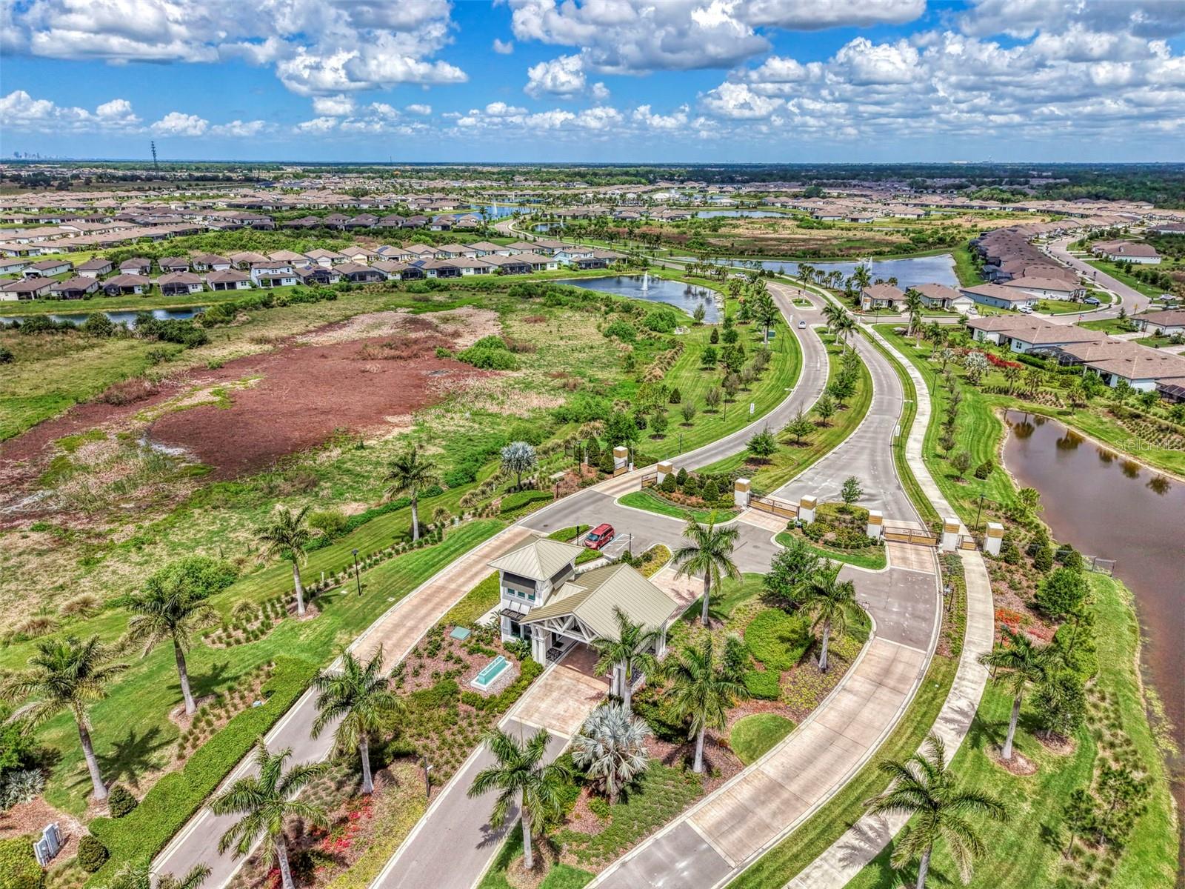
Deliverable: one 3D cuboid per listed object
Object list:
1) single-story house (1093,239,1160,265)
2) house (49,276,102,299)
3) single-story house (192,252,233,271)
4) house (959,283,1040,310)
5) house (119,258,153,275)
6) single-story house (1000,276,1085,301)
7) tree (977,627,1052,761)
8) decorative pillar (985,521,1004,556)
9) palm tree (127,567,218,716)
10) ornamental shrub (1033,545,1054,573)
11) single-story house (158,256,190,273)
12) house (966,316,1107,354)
[{"bbox_3d":[251.893,-91.618,389.422,20.000,6.800,32.000,6,20,17],"label":"single-story house"},{"bbox_3d":[-166.467,-50.847,264.255,10.300,5.600,20.000,-6,20,-17],"label":"house"},{"bbox_3d":[-159.425,-77.263,345.685,13.000,5.500,20.000,-8,21,-23],"label":"single-story house"},{"bbox_3d":[129.408,-47.378,260.389,12.000,5.600,22.000,-6,20,-16],"label":"house"},{"bbox_3d":[-185.478,-72.393,334.122,10.900,5.300,20.000,-9,21,-24],"label":"house"},{"bbox_3d":[154.167,-53.801,281.274,21.000,5.600,12.200,18,26,41],"label":"single-story house"},{"bbox_3d":[30.331,18.364,59.579,5.360,10.460,5.360,0,19,0],"label":"tree"},{"bbox_3d":[46.881,11.094,95.973,1.457,3.371,1.457,4,20,12],"label":"decorative pillar"},{"bbox_3d":[-32.191,15.868,63.985,7.100,12.110,7.100,0,19,0],"label":"palm tree"},{"bbox_3d":[50.024,12.408,90.603,2.000,2.800,2.000,0,19,0],"label":"ornamental shrub"},{"bbox_3d":[-171.753,-73.805,336.494,11.500,5.500,20.500,-10,22,-28],"label":"single-story house"},{"bbox_3d":[112.357,-28.217,206.255,24.000,5.700,24.600,-4,20,-11],"label":"house"}]

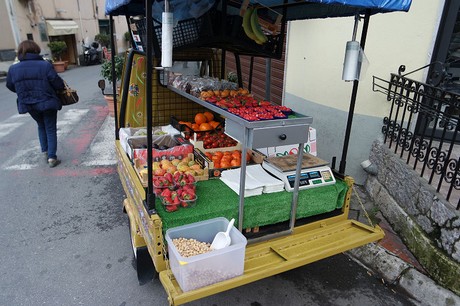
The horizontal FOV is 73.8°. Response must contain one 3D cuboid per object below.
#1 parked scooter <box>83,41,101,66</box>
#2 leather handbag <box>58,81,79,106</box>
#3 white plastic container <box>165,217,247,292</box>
[{"bbox_3d":[-8.046,-5.867,17.800,0.740,1.350,1.950,2,20,0],"label":"parked scooter"},{"bbox_3d":[-2.121,-0.783,4.000,0.165,0.310,0.300,19,25,39],"label":"leather handbag"},{"bbox_3d":[-0.119,0.482,1.474,0.325,0.178,0.247,-8,22,-25],"label":"white plastic container"}]

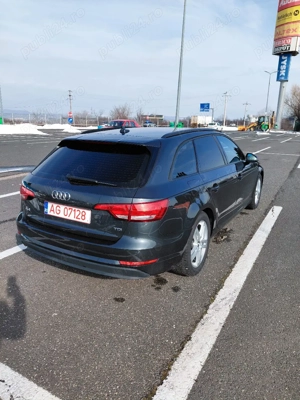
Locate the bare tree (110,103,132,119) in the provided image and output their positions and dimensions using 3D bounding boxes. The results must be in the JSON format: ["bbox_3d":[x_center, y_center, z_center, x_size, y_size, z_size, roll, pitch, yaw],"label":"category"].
[{"bbox_3d":[-8.147,-24.488,82.865,6.200,6.600,6.000,0,15,-5],"label":"bare tree"}]

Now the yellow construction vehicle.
[{"bbox_3d":[19.168,-14.068,52.017,5.900,3.600,2.350,3,15,7],"label":"yellow construction vehicle"}]

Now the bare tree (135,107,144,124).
[{"bbox_3d":[-3.029,-23.838,82.733,2.900,5.600,2.900,0,15,-2],"label":"bare tree"}]

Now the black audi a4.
[{"bbox_3d":[0.434,-0.362,4.405,1.900,1.450,4.720,10,17,29],"label":"black audi a4"}]

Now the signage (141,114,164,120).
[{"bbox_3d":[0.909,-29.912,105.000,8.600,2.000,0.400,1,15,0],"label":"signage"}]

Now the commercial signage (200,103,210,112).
[{"bbox_3d":[19.211,-31.914,100.000,3.300,3.000,0.250,4,15,10],"label":"commercial signage"}]

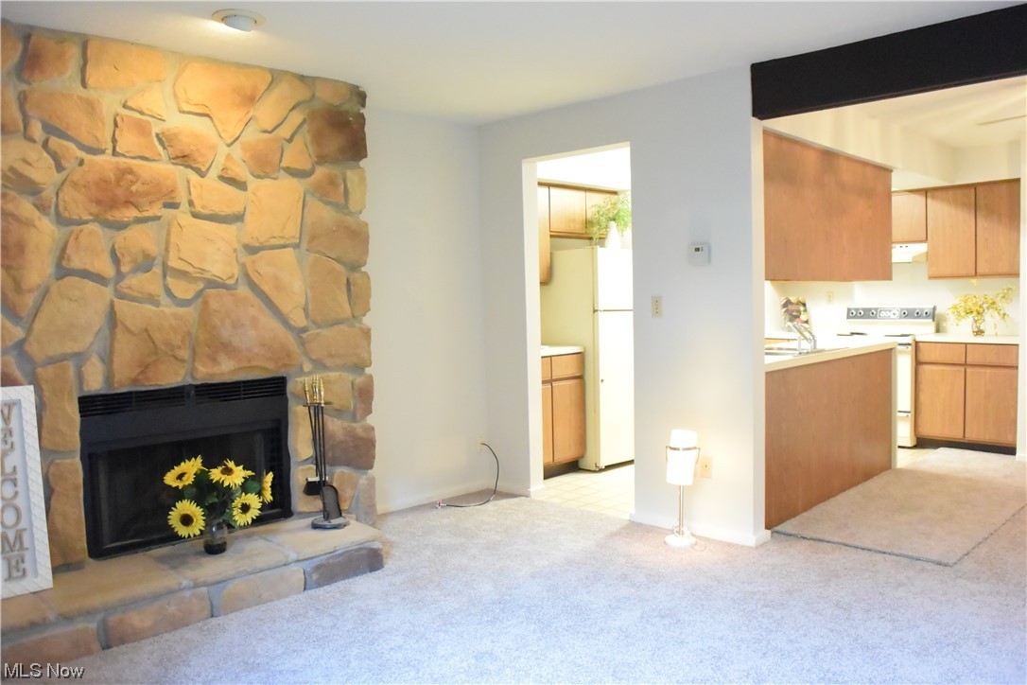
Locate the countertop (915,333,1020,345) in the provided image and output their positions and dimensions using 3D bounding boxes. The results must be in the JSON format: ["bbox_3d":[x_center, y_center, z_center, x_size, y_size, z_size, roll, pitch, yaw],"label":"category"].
[{"bbox_3d":[3.662,-0.030,6.104,0.710,0.042,0.630,2,5,44],"label":"countertop"}]

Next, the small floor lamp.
[{"bbox_3d":[0.885,0.749,4.046,0.170,0.593,0.165,0,3,14],"label":"small floor lamp"}]

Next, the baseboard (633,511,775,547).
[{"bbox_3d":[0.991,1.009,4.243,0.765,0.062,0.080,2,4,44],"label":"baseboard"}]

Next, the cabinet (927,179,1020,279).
[{"bbox_3d":[3.748,-0.886,6.162,0.700,0.755,0.320,2,5,44],"label":"cabinet"}]

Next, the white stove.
[{"bbox_3d":[3.177,0.275,6.727,0.759,1.152,0.694,2,4,44],"label":"white stove"}]

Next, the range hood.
[{"bbox_3d":[3.139,-0.745,6.604,0.760,0.155,0.530,2,5,44],"label":"range hood"}]

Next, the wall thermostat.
[{"bbox_3d":[0.991,-0.469,4.098,0.106,0.118,0.030,2,4,44],"label":"wall thermostat"}]

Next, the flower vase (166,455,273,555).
[{"bbox_3d":[-1.376,0.754,3.582,0.480,0.440,0.380,-3,3,-22],"label":"flower vase"}]

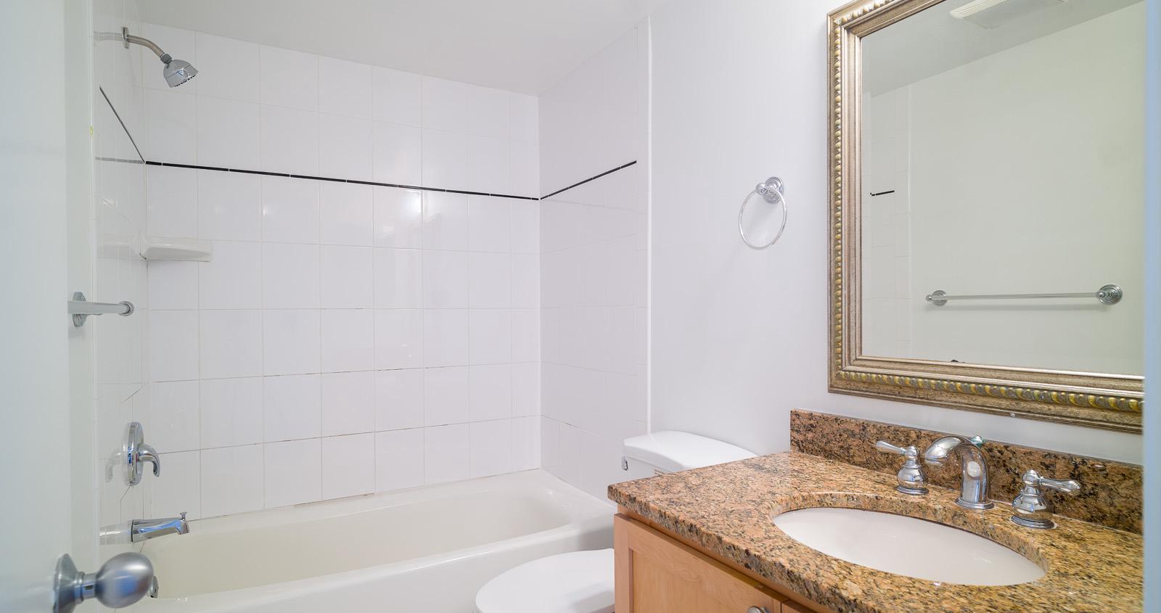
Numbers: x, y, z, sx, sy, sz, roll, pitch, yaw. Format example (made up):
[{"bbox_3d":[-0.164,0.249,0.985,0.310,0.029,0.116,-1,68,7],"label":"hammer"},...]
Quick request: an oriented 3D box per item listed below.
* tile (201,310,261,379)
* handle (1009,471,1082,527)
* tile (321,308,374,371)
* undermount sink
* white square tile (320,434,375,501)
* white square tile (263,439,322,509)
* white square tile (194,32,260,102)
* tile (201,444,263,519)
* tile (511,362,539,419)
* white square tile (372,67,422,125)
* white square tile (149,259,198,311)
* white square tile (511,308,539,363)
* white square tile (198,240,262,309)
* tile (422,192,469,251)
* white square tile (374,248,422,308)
[{"bbox_3d":[-1.301,0.140,2.169,0.200,0.253,0.010,0,-1,-28],"label":"tile"},{"bbox_3d":[0.755,0.312,0.940,0.058,0.086,0.098,0,-1,-21],"label":"handle"},{"bbox_3d":[-0.942,0.139,2.352,0.201,0.252,0.010,0,-1,-29],"label":"tile"},{"bbox_3d":[0.490,0.457,0.915,0.360,0.165,0.420,0,0,-30],"label":"undermount sink"},{"bbox_3d":[-0.945,0.651,2.367,0.202,0.254,0.010,0,0,-29],"label":"white square tile"},{"bbox_3d":[-1.114,0.646,2.249,0.201,0.249,0.010,0,-1,-29],"label":"white square tile"},{"bbox_3d":[-1.318,-0.890,2.179,0.202,0.232,0.010,0,-1,-28],"label":"white square tile"},{"bbox_3d":[-1.300,0.649,2.171,0.201,0.252,0.010,0,0,-28],"label":"tile"},{"bbox_3d":[-0.255,0.389,2.739,0.143,0.252,0.010,0,0,-28],"label":"tile"},{"bbox_3d":[-0.775,-0.885,2.459,0.201,0.227,0.010,0,-1,-29],"label":"white square tile"},{"bbox_3d":[-1.460,-0.115,2.088,0.151,0.253,0.010,0,-1,-28],"label":"white square tile"},{"bbox_3d":[-0.257,0.136,2.731,0.146,0.252,0.010,0,-1,-29],"label":"white square tile"},{"bbox_3d":[-1.306,-0.115,2.171,0.202,0.254,0.010,0,0,-29],"label":"white square tile"},{"bbox_3d":[-0.593,-0.375,2.553,0.201,0.257,0.010,0,-1,-29],"label":"tile"},{"bbox_3d":[-0.767,-0.117,2.452,0.201,0.254,0.010,0,-1,-29],"label":"white square tile"}]

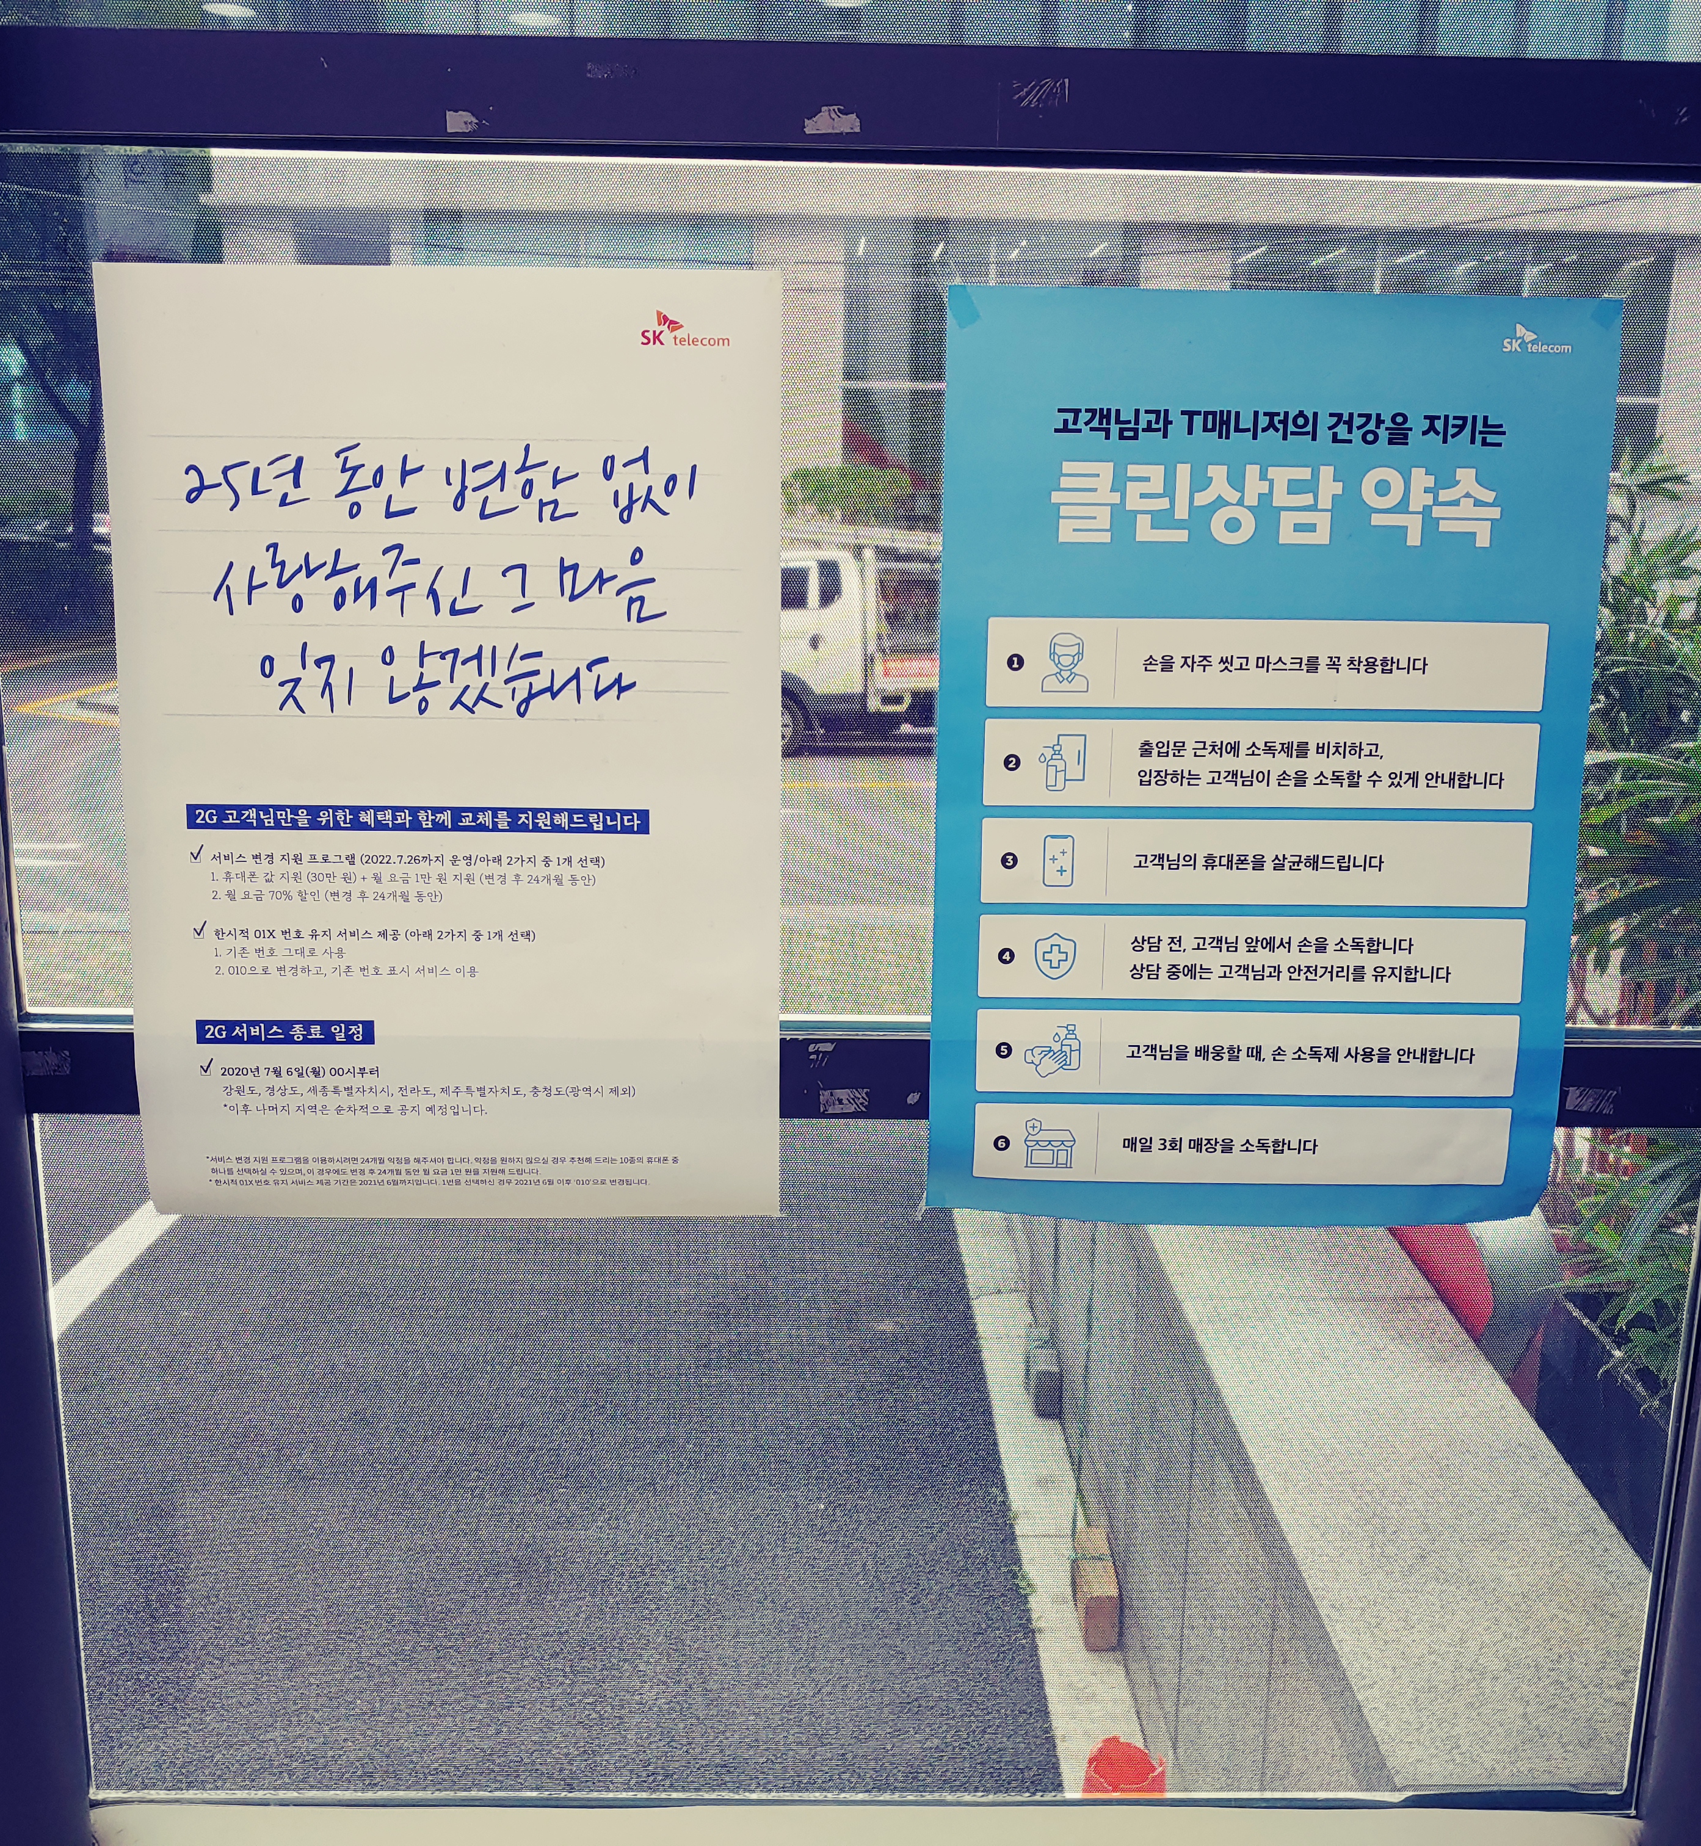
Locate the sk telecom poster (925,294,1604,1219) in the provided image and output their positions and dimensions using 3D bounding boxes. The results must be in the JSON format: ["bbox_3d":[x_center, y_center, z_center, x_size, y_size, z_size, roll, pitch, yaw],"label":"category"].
[{"bbox_3d":[0.267,-0.096,1.142,0.420,0.594,0.020,1,9,0],"label":"sk telecom poster"}]

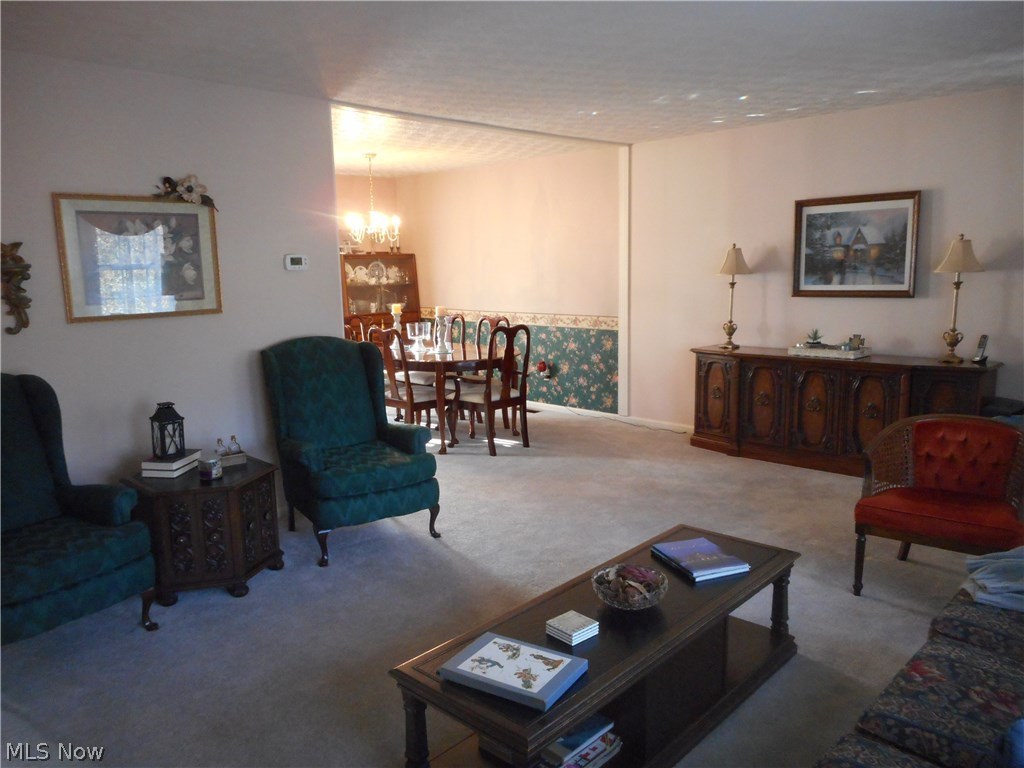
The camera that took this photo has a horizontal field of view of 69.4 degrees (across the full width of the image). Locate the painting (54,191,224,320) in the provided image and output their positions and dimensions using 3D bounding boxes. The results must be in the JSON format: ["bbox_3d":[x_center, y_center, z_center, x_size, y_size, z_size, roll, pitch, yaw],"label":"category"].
[{"bbox_3d":[-1.966,-0.671,3.951,0.031,0.625,0.799,8,13,44],"label":"painting"}]

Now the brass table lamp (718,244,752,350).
[{"bbox_3d":[1.740,-0.686,5.807,0.200,0.819,0.200,8,13,44],"label":"brass table lamp"}]

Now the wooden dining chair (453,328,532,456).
[{"bbox_3d":[-0.170,0.018,5.981,0.625,0.998,0.584,8,13,44],"label":"wooden dining chair"}]

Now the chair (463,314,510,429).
[{"bbox_3d":[-0.323,-0.080,6.503,0.500,0.990,0.560,8,14,43],"label":"chair"}]

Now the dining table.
[{"bbox_3d":[-0.747,0.058,6.567,1.905,0.748,1.126,8,13,44],"label":"dining table"}]

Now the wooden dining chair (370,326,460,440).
[{"bbox_3d":[-0.811,0.015,6.067,0.512,0.998,0.604,8,13,44],"label":"wooden dining chair"}]

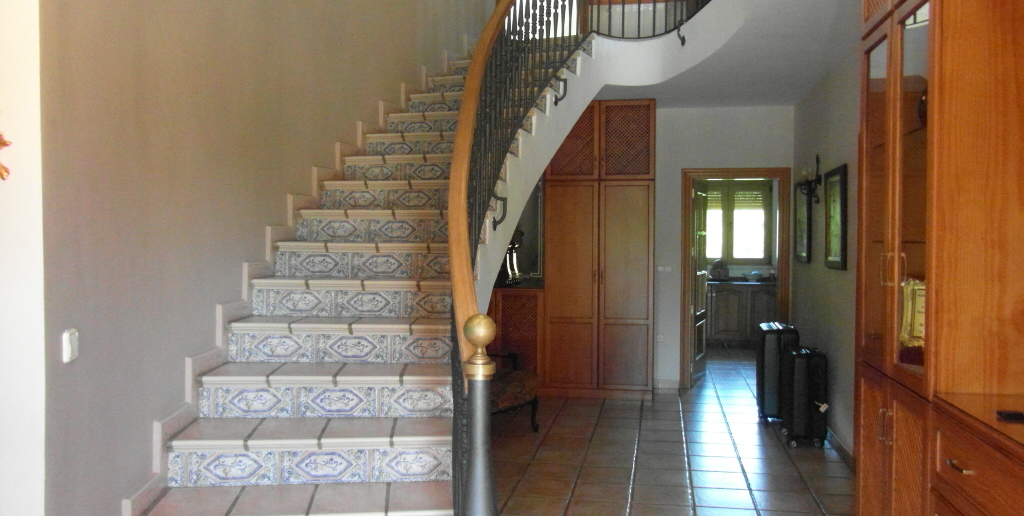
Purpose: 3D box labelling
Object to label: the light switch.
[{"bbox_3d":[-1.256,0.250,2.020,0.018,0.083,0.077,0,2,-12],"label":"light switch"}]

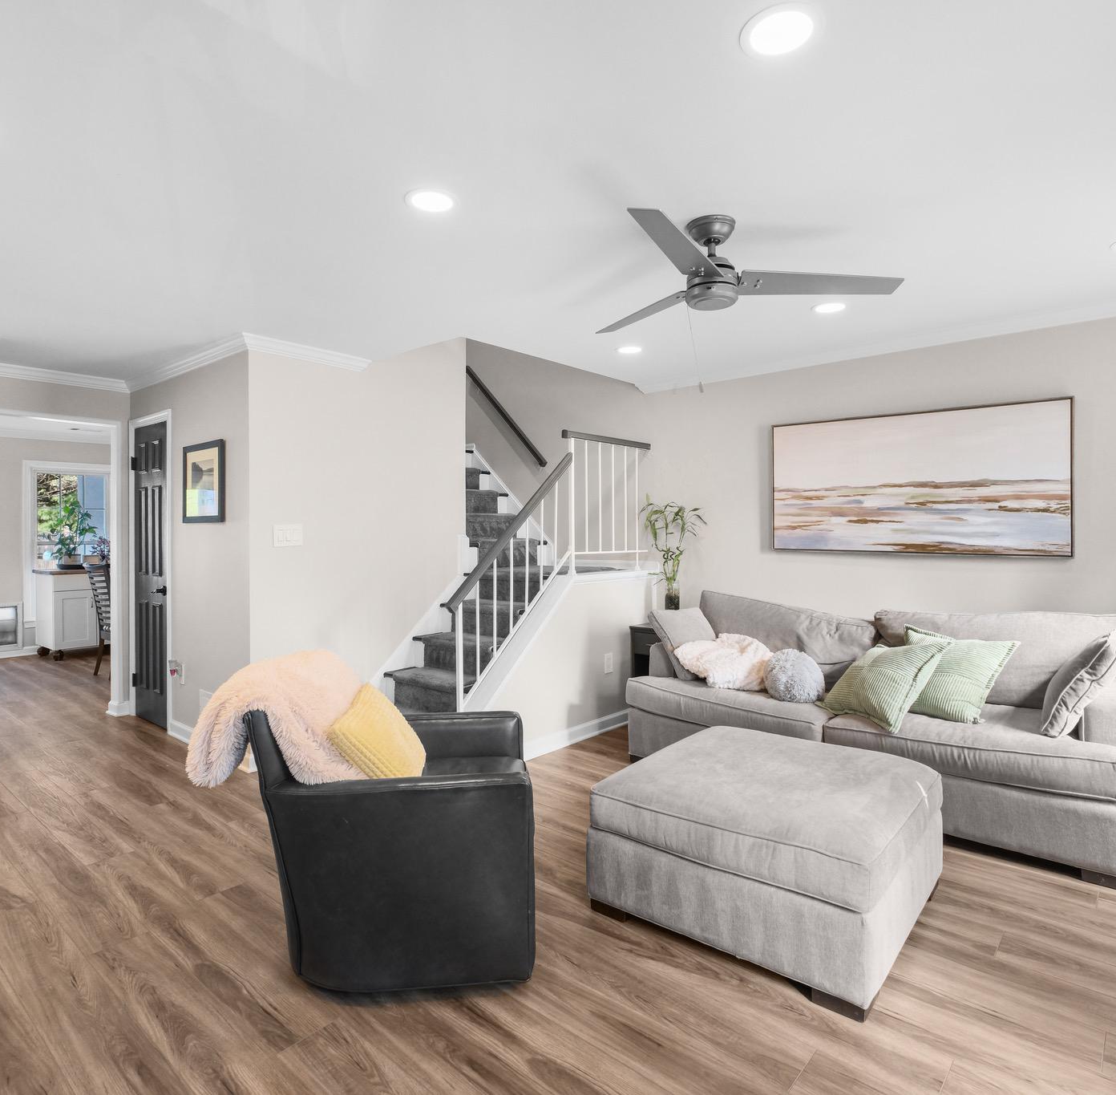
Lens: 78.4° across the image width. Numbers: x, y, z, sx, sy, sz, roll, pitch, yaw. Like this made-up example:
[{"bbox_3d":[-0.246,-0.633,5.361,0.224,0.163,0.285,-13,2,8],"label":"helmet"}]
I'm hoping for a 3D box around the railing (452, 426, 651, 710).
[{"bbox_3d":[0.044,0.101,4.202,0.070,1.650,1.870,1,1,40],"label":"railing"}]

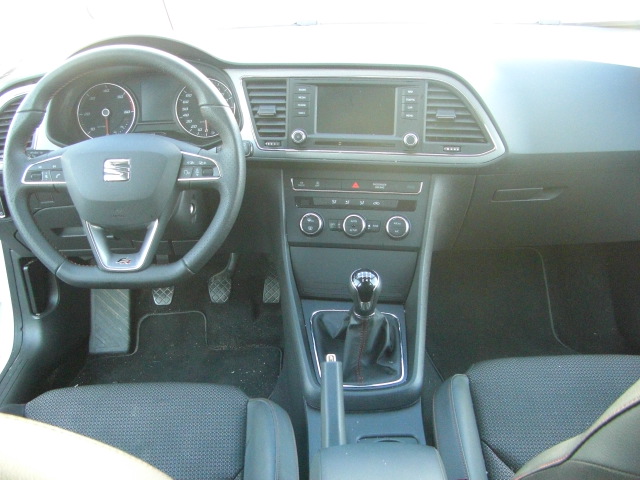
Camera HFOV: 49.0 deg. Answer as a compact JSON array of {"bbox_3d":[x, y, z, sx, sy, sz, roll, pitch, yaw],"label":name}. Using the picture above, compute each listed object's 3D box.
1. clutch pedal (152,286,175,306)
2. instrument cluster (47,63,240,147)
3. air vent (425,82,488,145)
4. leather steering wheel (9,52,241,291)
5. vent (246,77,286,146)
[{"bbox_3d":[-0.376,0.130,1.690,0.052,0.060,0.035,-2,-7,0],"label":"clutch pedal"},{"bbox_3d":[-0.312,-0.240,1.255,0.338,0.143,0.090,-2,3,0],"label":"instrument cluster"},{"bbox_3d":[0.231,-0.214,1.190,0.106,0.105,0.035,1,3,8],"label":"air vent"},{"bbox_3d":[-0.299,-0.112,1.097,0.370,0.365,0.110,-2,0,0],"label":"leather steering wheel"},{"bbox_3d":[-0.097,-0.226,1.235,0.074,0.113,0.035,1,3,8],"label":"vent"}]

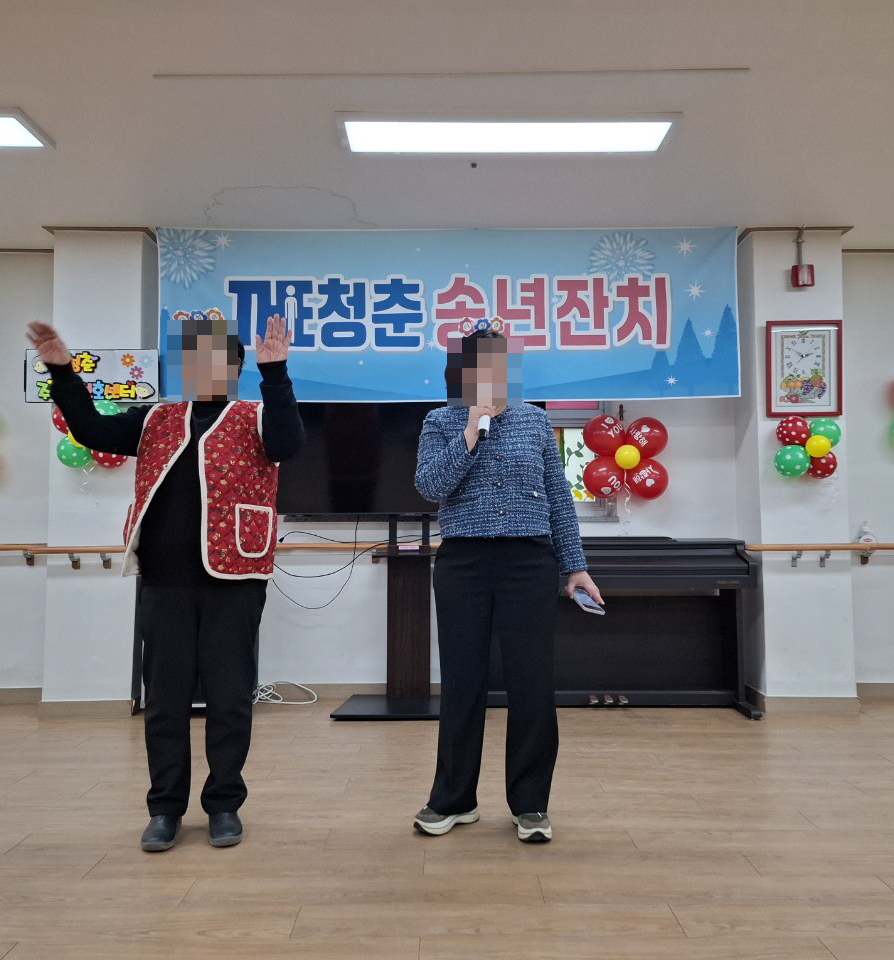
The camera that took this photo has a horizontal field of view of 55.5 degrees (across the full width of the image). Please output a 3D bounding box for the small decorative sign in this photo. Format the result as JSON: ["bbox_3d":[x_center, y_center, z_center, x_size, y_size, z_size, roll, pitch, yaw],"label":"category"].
[{"bbox_3d":[-1.814,-0.529,4.349,0.685,0.280,0.040,0,-3,0],"label":"small decorative sign"}]

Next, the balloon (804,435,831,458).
[{"bbox_3d":[1.818,-0.164,4.157,0.115,0.110,0.112,0,-3,0],"label":"balloon"}]

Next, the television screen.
[{"bbox_3d":[-0.202,-0.230,4.542,1.455,0.835,0.060,0,-3,0],"label":"television screen"}]

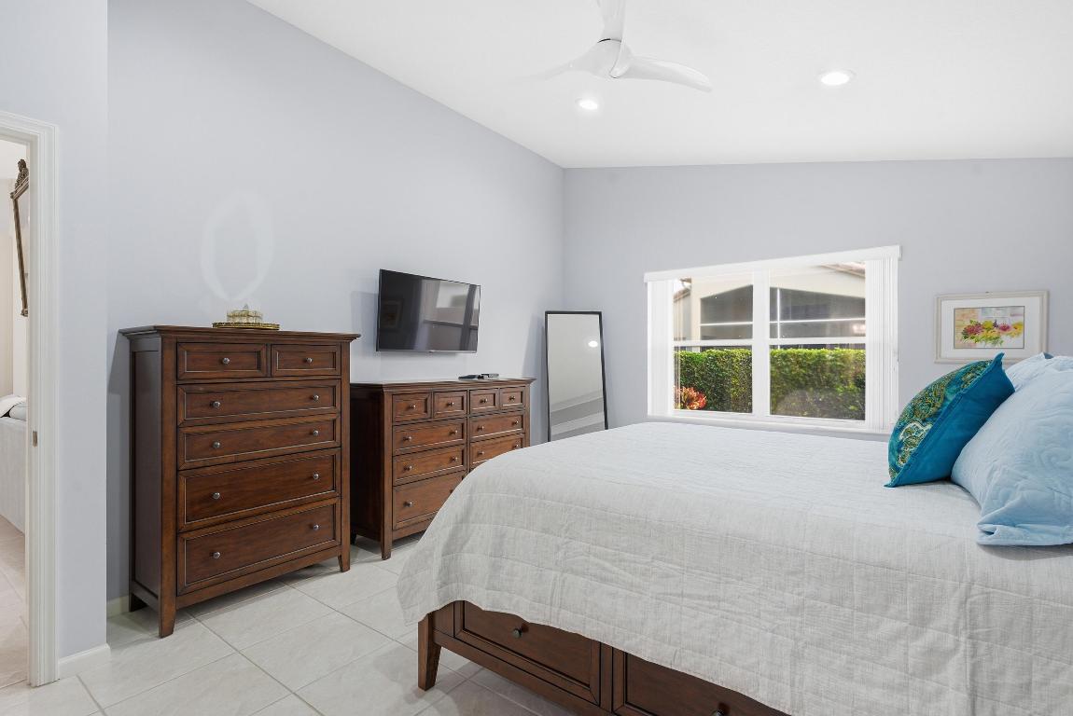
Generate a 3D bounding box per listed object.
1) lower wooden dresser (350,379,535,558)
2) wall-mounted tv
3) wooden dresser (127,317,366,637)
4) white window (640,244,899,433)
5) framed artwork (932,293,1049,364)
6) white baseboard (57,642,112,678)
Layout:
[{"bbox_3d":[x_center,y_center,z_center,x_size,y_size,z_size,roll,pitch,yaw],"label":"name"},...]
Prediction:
[{"bbox_3d":[-0.650,0.714,3.843,0.465,1.087,1.515,0,0,39],"label":"lower wooden dresser"},{"bbox_3d":[-0.802,-0.324,3.856,0.060,0.565,0.968,5,3,38],"label":"wall-mounted tv"},{"bbox_3d":[-1.546,0.561,2.753,0.483,1.390,1.020,0,0,37],"label":"wooden dresser"},{"bbox_3d":[1.829,-0.123,4.238,1.955,1.350,0.120,0,0,38],"label":"white window"},{"bbox_3d":[3.004,-0.193,3.370,0.555,0.465,0.030,0,0,38],"label":"framed artwork"},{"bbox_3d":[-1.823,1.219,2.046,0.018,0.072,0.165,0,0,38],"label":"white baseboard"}]

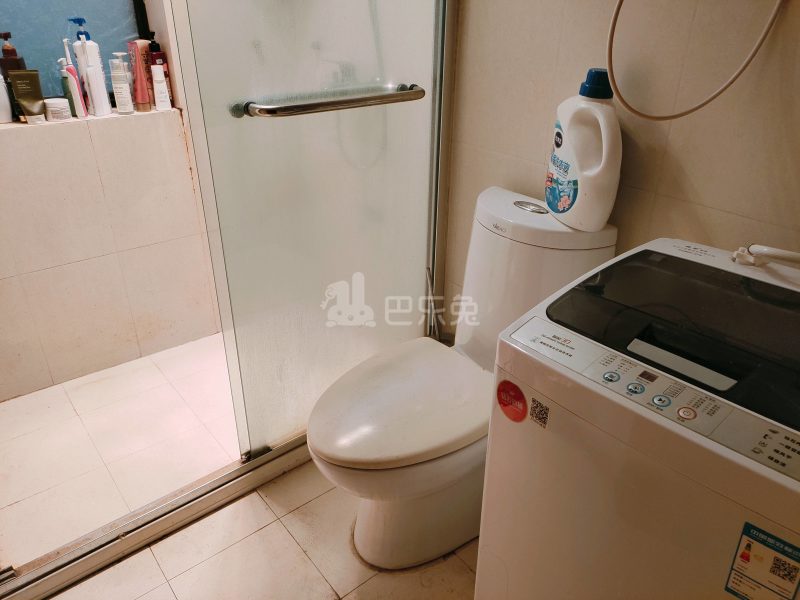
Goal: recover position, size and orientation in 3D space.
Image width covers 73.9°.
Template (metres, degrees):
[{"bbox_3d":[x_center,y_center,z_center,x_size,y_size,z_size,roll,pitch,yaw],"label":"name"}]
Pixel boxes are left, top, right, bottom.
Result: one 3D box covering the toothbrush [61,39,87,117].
[{"bbox_3d":[-1.090,-0.735,1.771,0.032,0.240,0.030,0,26,0],"label":"toothbrush"}]

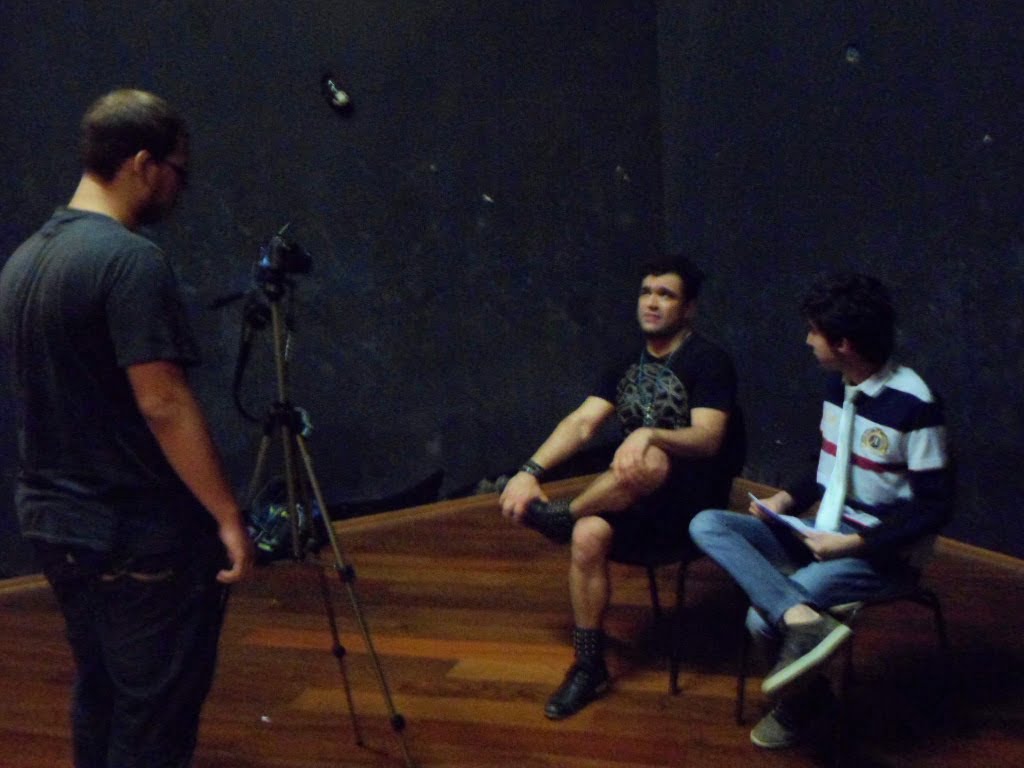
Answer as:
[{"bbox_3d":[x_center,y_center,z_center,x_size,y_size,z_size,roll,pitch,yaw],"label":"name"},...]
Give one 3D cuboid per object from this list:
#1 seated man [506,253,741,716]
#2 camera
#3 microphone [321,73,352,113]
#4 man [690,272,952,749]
[{"bbox_3d":[0.350,0.268,3.249,0.820,1.270,0.580,-11,12,-43],"label":"seated man"},{"bbox_3d":[-0.505,-0.289,2.375,0.100,0.090,0.110,-8,10,-29],"label":"camera"},{"bbox_3d":[-0.781,-1.316,4.803,0.130,0.200,0.110,-7,9,-24],"label":"microphone"},{"bbox_3d":[0.835,0.331,2.858,0.740,1.230,0.550,-8,10,-29],"label":"man"}]

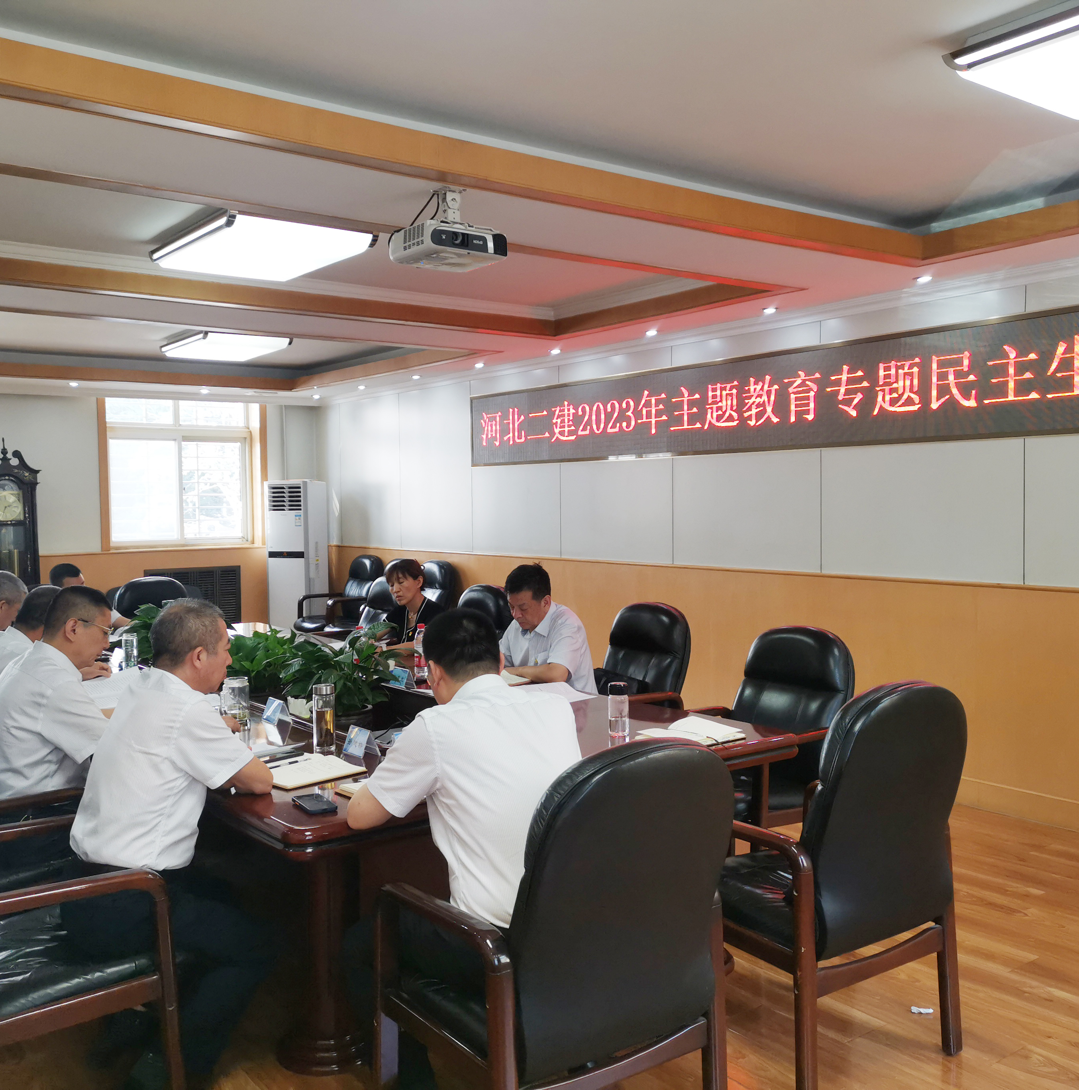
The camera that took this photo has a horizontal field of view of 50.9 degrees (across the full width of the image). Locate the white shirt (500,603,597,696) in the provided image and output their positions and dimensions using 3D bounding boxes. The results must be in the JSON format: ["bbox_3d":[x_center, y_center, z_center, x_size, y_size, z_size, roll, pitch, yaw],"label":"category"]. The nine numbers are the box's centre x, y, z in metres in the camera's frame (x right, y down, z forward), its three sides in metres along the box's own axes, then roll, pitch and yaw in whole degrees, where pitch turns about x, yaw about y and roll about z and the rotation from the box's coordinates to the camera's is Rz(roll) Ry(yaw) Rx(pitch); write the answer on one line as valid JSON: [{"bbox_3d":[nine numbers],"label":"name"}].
[{"bbox_3d":[0.032,0.521,5.191,0.480,0.510,0.420,1,3,42],"label":"white shirt"}]

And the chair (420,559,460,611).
[{"bbox_3d":[-1.037,0.679,9.261,0.700,1.080,0.630,-2,3,-36],"label":"chair"}]

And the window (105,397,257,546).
[{"bbox_3d":[-3.407,-0.680,10.912,1.500,1.390,0.140,-2,3,-36],"label":"window"}]

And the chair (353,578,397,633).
[{"bbox_3d":[-1.234,0.767,7.371,0.680,1.070,0.640,-2,3,-36],"label":"chair"}]

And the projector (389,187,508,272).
[{"bbox_3d":[-0.317,-1.111,3.925,0.320,0.250,0.290,-2,3,-36],"label":"projector"}]

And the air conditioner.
[{"bbox_3d":[-2.372,0.275,11.151,0.500,1.790,0.360,1,3,30],"label":"air conditioner"}]

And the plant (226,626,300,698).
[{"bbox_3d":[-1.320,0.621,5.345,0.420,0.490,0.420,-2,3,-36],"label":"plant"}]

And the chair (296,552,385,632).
[{"bbox_3d":[-1.816,0.646,10.314,0.700,1.080,0.630,-2,3,-36],"label":"chair"}]

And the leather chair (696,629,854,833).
[{"bbox_3d":[0.859,0.858,4.496,0.680,1.060,0.640,-2,3,-36],"label":"leather chair"}]

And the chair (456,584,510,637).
[{"bbox_3d":[-0.541,0.783,6.408,0.700,1.080,0.630,-2,3,-36],"label":"chair"}]

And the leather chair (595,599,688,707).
[{"bbox_3d":[0.304,0.830,5.275,0.680,1.070,0.640,-2,3,-36],"label":"leather chair"}]

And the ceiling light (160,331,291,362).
[{"bbox_3d":[-2.449,-1.562,8.833,0.730,0.100,1.050,-2,3,-36],"label":"ceiling light"}]

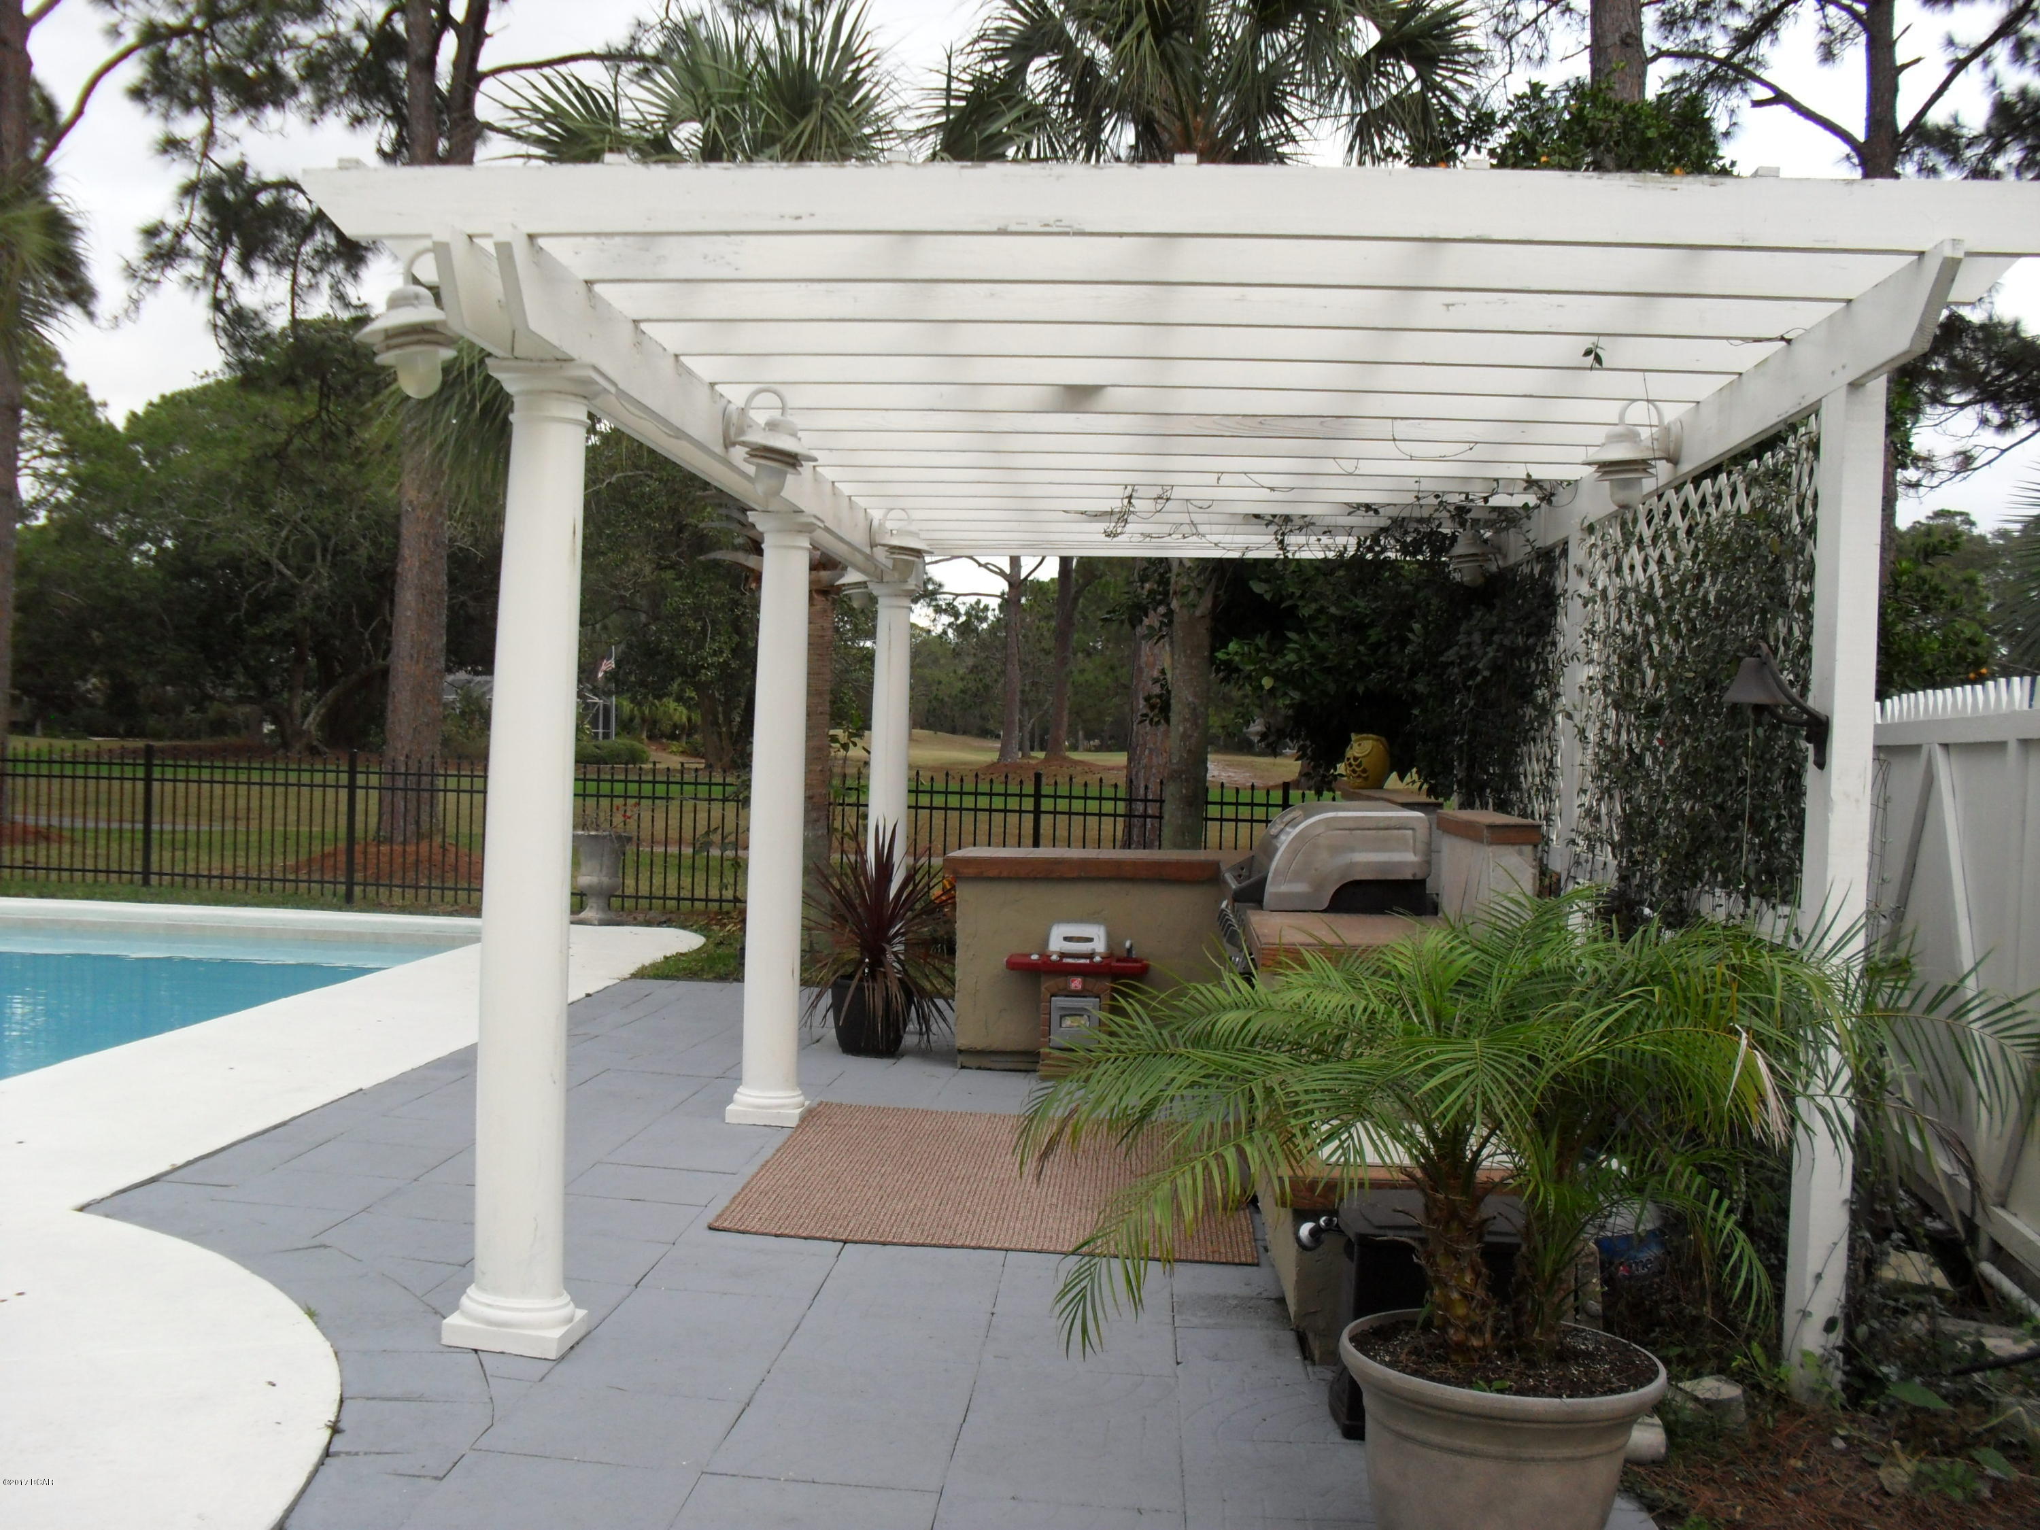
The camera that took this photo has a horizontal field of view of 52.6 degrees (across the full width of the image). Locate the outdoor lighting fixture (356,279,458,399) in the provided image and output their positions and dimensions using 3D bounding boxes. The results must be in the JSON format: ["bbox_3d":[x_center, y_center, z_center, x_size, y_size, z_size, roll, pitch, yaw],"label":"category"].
[{"bbox_3d":[-1.307,-0.983,4.572,0.268,0.315,0.238,2,1,4],"label":"outdoor lighting fixture"}]

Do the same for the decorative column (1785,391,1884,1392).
[{"bbox_3d":[1.803,0.279,4.557,0.092,2.222,0.138,2,1,4],"label":"decorative column"}]

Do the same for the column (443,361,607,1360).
[{"bbox_3d":[-1.132,0.206,4.804,0.271,2.255,0.271,2,1,4],"label":"column"}]

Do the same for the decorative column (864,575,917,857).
[{"bbox_3d":[-0.678,0.162,10.606,0.271,2.255,0.271,2,1,4],"label":"decorative column"}]

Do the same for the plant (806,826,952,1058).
[{"bbox_3d":[-0.659,0.787,9.393,0.630,1.031,0.630,2,1,4],"label":"plant"}]

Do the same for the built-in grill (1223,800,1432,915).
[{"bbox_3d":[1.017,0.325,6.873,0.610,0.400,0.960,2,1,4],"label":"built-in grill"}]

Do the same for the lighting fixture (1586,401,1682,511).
[{"bbox_3d":[1.751,-0.881,5.880,0.268,0.315,0.238,2,1,4],"label":"lighting fixture"}]

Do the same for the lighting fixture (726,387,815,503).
[{"bbox_3d":[-0.748,-0.972,6.209,0.268,0.315,0.238,2,1,4],"label":"lighting fixture"}]

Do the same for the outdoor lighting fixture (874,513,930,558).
[{"bbox_3d":[-0.538,-0.999,9.403,0.268,0.315,0.238,2,1,4],"label":"outdoor lighting fixture"}]

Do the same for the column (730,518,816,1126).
[{"bbox_3d":[-0.898,0.185,7.627,0.271,2.255,0.271,2,1,4],"label":"column"}]

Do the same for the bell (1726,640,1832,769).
[{"bbox_3d":[1.665,-0.135,4.571,0.217,0.287,0.152,2,1,4],"label":"bell"}]

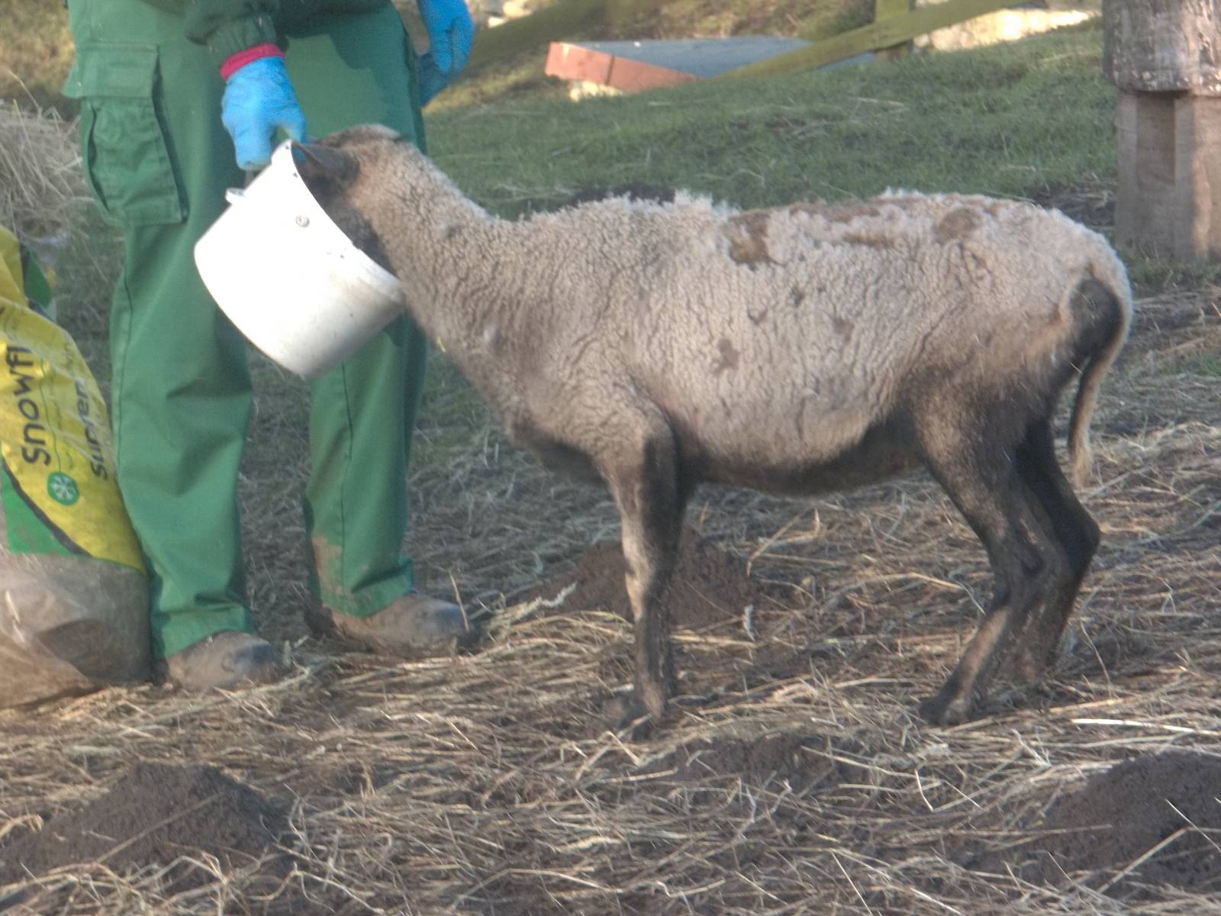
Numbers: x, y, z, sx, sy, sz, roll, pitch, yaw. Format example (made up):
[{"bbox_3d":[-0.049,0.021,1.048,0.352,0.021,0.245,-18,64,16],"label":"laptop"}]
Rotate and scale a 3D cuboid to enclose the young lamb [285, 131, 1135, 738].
[{"bbox_3d":[0.101,-0.038,6.970,1.040,0.725,0.270,1,10,5],"label":"young lamb"}]

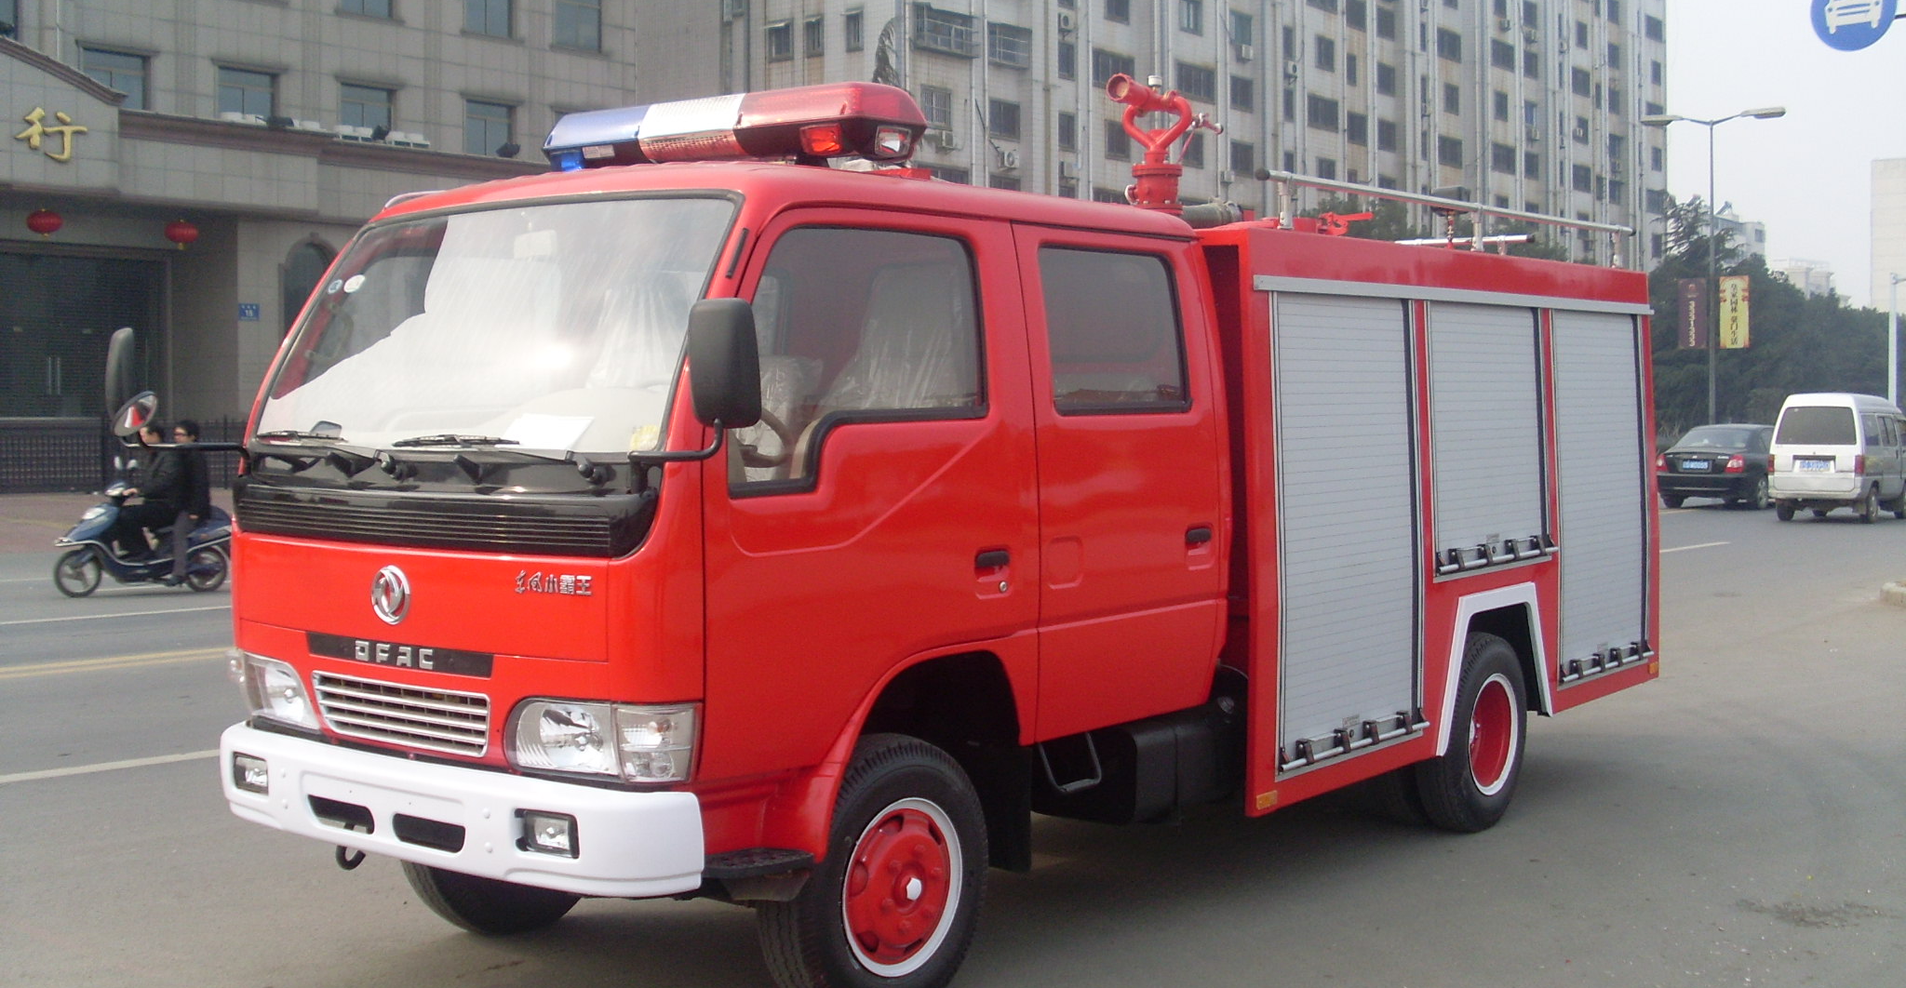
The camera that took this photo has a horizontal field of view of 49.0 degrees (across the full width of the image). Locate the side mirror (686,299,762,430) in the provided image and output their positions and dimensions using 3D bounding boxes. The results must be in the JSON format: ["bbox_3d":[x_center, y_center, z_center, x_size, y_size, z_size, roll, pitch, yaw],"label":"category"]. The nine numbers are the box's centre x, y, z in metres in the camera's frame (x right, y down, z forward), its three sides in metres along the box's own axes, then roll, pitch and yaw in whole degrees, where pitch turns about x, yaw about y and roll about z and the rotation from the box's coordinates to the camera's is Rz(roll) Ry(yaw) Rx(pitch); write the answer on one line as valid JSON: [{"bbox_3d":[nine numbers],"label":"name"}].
[{"bbox_3d":[-0.462,-0.263,4.230,0.145,0.262,0.070,2,3,21],"label":"side mirror"}]

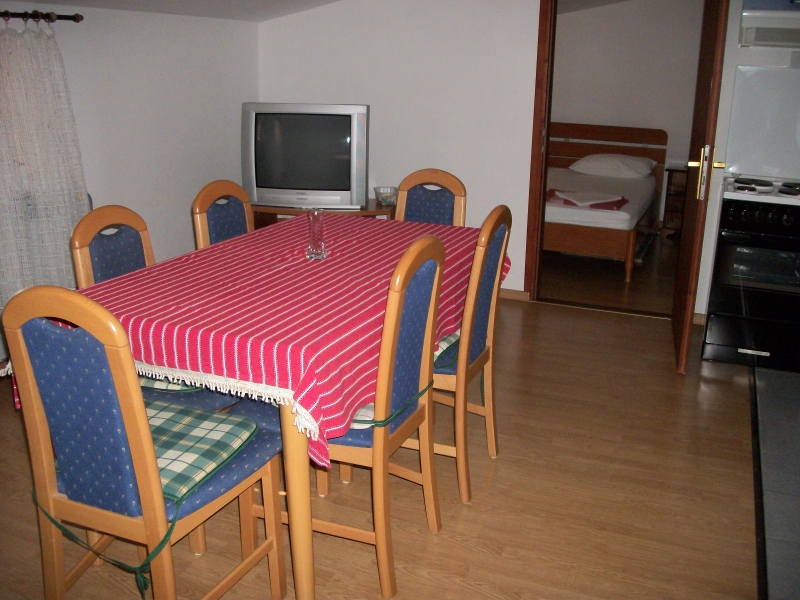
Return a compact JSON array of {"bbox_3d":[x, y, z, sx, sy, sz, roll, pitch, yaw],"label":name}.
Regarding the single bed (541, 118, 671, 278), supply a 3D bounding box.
[{"bbox_3d":[1.479,-0.888,6.092,1.200,0.910,2.000,7,18,22],"label":"single bed"}]

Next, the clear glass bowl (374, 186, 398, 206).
[{"bbox_3d":[-0.082,-0.653,4.664,0.150,0.105,0.150,0,17,0],"label":"clear glass bowl"}]

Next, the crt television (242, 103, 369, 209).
[{"bbox_3d":[-0.521,-0.925,4.669,0.789,0.621,0.500,4,17,11],"label":"crt television"}]

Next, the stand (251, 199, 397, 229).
[{"bbox_3d":[-0.462,-0.326,4.780,0.935,0.590,0.474,4,17,13],"label":"stand"}]

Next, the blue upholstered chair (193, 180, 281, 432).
[{"bbox_3d":[-0.493,0.036,2.924,0.520,0.982,0.430,9,19,25],"label":"blue upholstered chair"}]

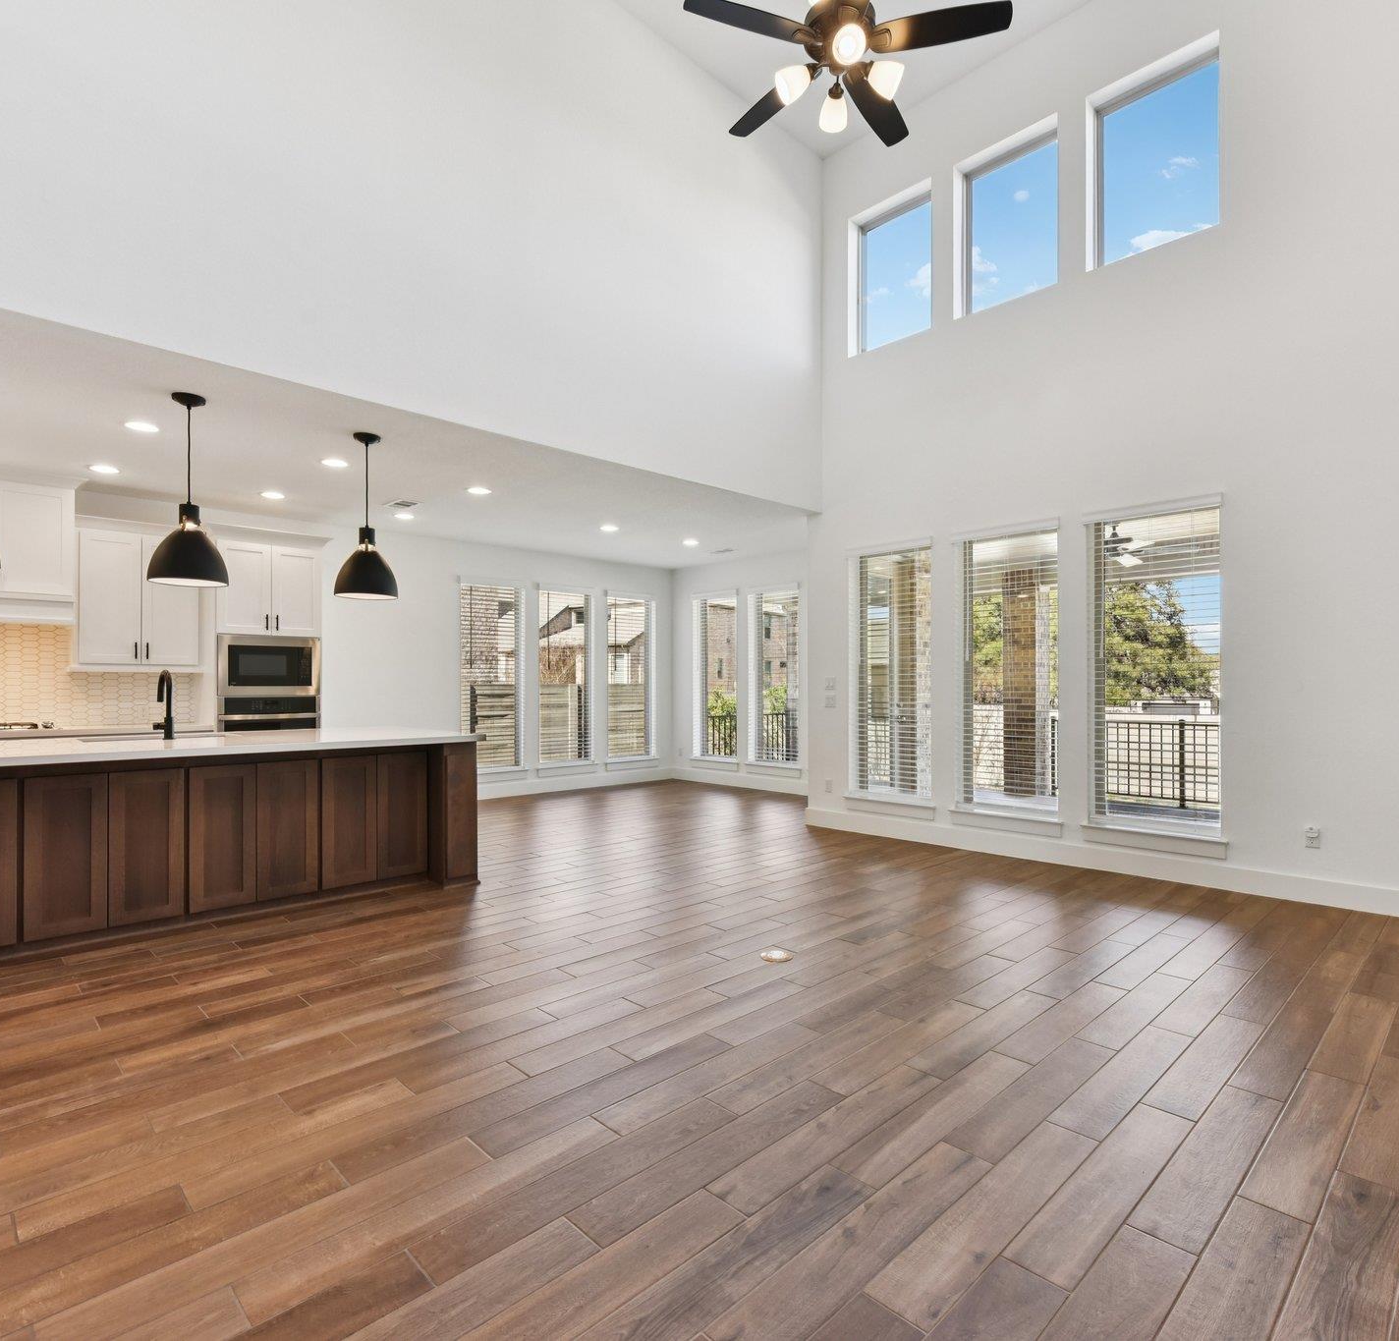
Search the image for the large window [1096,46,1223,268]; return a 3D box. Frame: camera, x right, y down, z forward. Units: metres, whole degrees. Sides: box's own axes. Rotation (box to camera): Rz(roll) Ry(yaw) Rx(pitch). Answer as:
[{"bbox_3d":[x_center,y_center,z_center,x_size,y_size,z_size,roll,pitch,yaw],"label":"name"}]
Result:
[{"bbox_3d":[3.001,-3.253,5.103,0.100,1.170,0.765,1,-2,-44],"label":"large window"}]

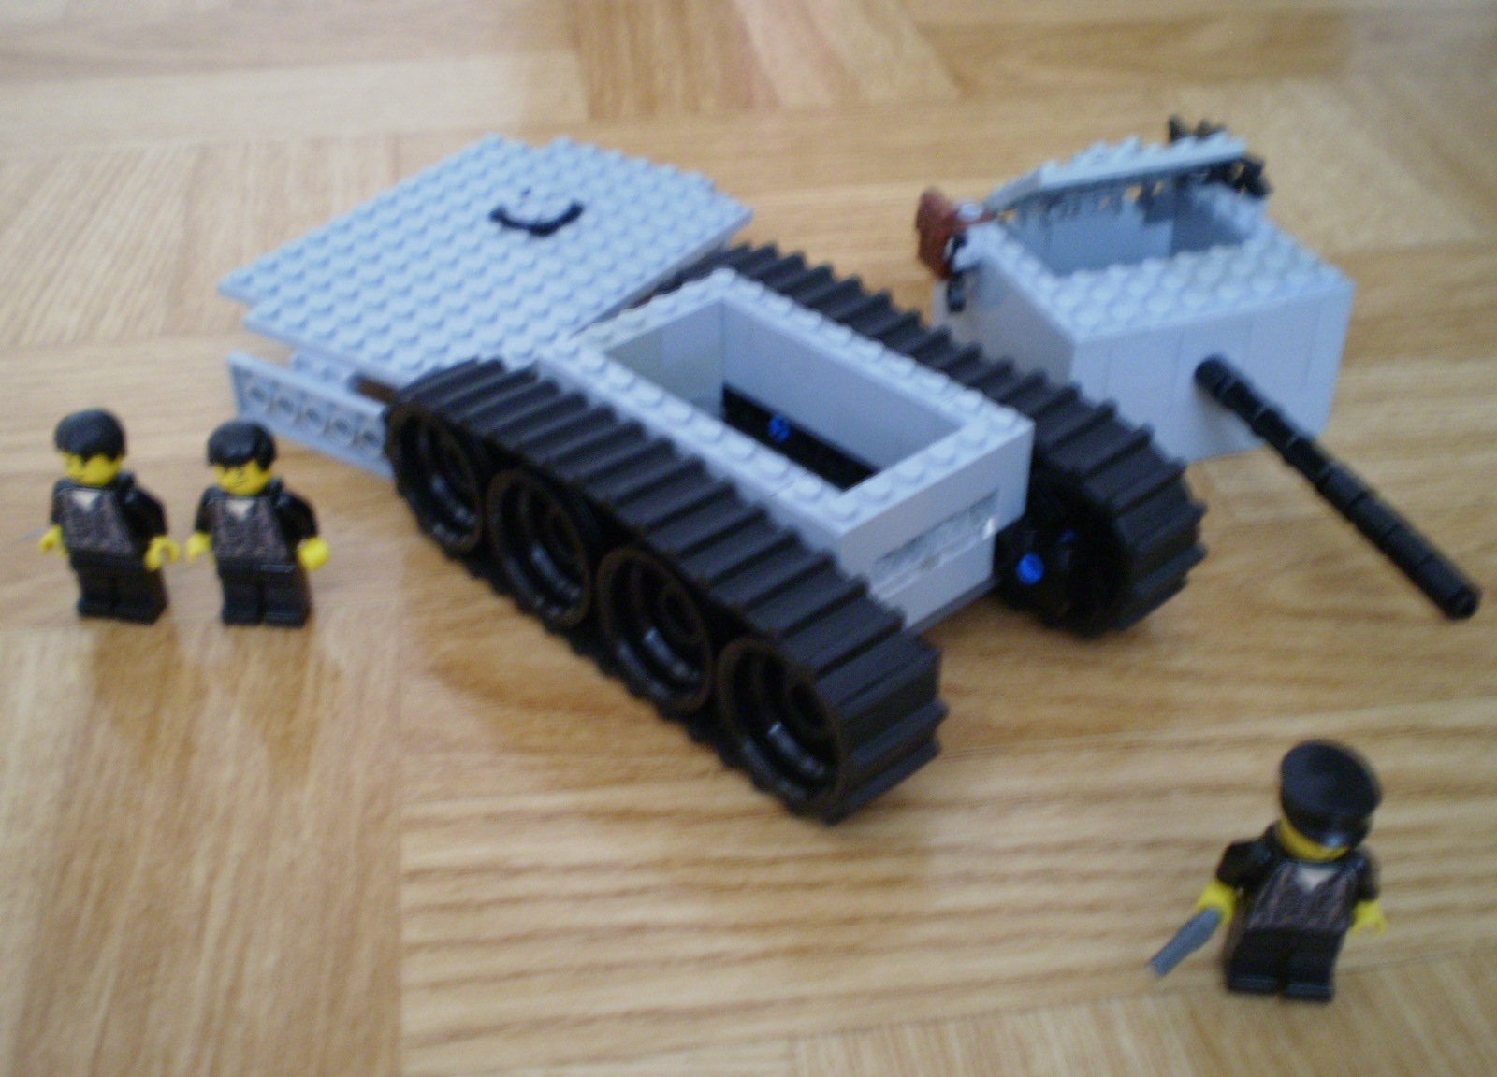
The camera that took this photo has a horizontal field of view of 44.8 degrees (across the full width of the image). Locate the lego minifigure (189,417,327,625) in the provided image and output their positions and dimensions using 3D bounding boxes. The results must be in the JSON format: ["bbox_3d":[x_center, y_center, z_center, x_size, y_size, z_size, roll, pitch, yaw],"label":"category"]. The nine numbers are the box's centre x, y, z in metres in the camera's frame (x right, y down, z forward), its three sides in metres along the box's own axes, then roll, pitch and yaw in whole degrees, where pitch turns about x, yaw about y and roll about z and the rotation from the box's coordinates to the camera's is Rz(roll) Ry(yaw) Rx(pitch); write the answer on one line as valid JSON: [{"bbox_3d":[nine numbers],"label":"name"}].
[{"bbox_3d":[-0.091,-0.003,0.339,0.027,0.041,0.015,3,36,4],"label":"lego minifigure"}]

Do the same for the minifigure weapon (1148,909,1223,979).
[{"bbox_3d":[0.064,0.059,0.264,0.016,0.006,0.004,-40,48,-14],"label":"minifigure weapon"}]

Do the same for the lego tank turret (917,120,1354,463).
[{"bbox_3d":[0.080,-0.054,0.390,0.072,0.055,0.066,-12,37,-16],"label":"lego tank turret"}]

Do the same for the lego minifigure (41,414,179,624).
[{"bbox_3d":[-0.119,-0.004,0.340,0.027,0.041,0.015,5,36,7],"label":"lego minifigure"}]

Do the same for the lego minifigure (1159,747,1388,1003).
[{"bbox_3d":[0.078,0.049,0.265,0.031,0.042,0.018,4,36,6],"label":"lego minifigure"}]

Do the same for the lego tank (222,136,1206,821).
[{"bbox_3d":[-0.015,-0.037,0.379,0.121,0.048,0.222,-29,45,-34],"label":"lego tank"}]

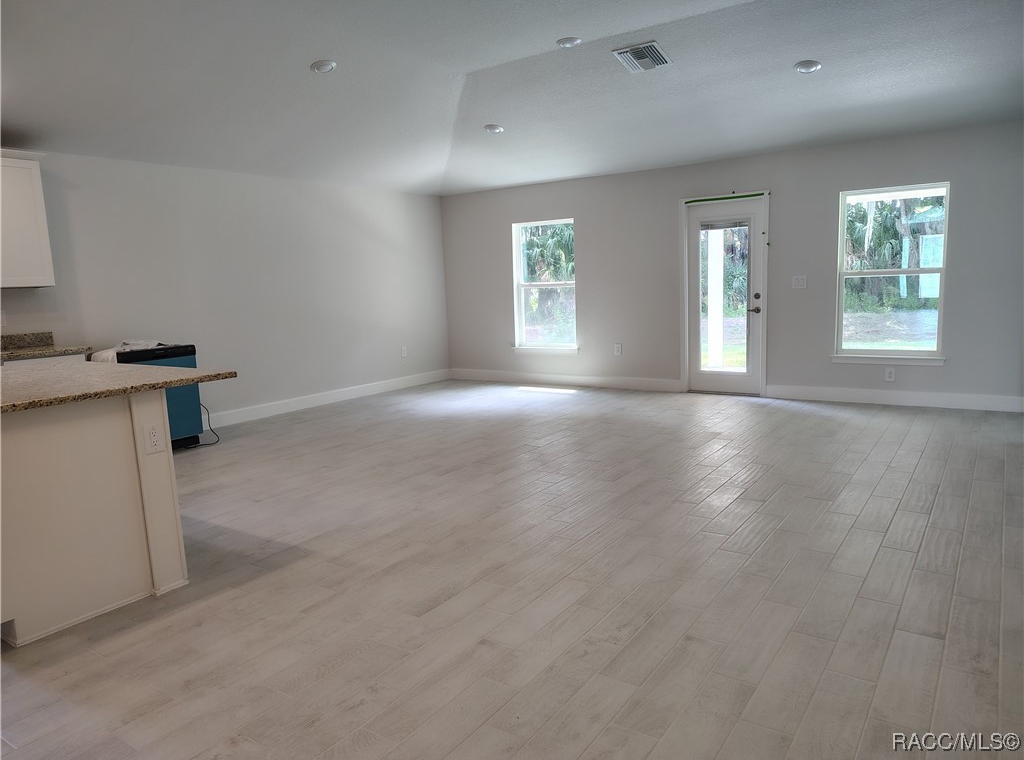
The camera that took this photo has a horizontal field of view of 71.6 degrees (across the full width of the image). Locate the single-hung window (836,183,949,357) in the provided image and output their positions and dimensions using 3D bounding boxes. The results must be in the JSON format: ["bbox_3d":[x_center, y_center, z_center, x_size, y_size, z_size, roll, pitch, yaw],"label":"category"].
[{"bbox_3d":[3.506,-0.984,6.578,0.879,1.550,0.100,3,10,35],"label":"single-hung window"}]

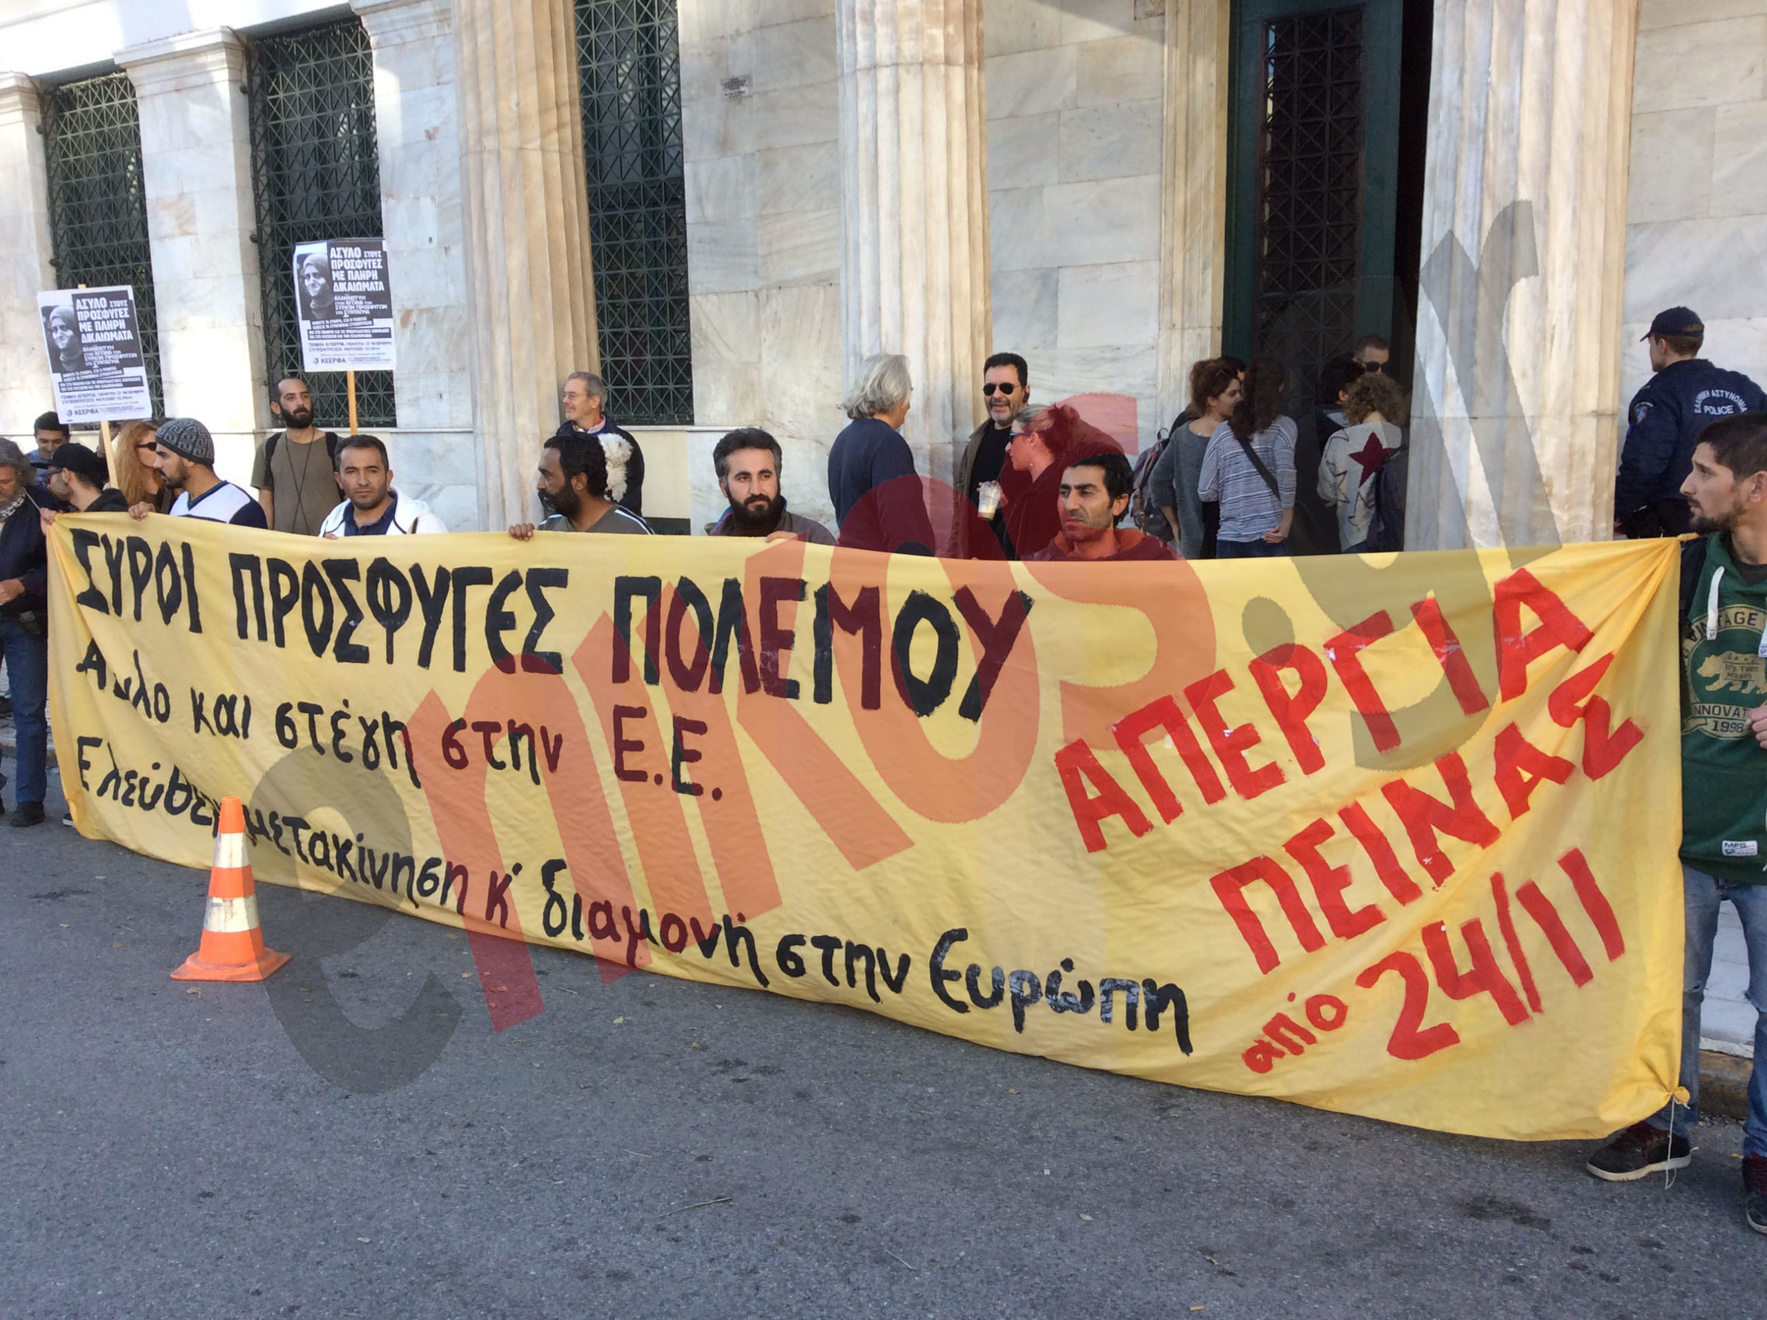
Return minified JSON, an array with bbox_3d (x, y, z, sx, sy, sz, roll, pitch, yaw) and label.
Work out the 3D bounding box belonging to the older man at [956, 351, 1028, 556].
[{"bbox_3d":[0.459,-0.297,6.113,0.510,1.690,0.370,3,10,24],"label":"older man"}]

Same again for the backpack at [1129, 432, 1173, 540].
[{"bbox_3d":[1.187,-0.760,7.100,0.210,0.460,0.300,-6,10,-30],"label":"backpack"}]

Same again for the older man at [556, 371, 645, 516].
[{"bbox_3d":[-1.433,-0.607,8.388,0.520,1.720,0.380,5,11,35],"label":"older man"}]

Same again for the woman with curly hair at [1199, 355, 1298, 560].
[{"bbox_3d":[1.523,-0.430,6.882,0.460,1.681,0.340,2,9,17],"label":"woman with curly hair"}]

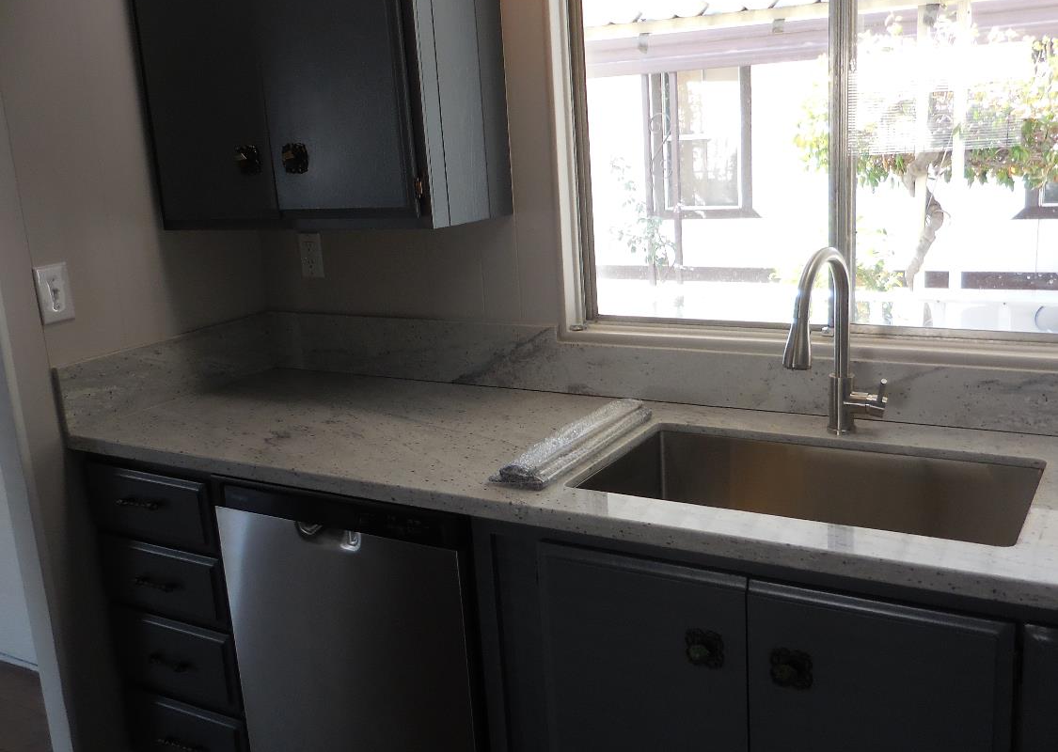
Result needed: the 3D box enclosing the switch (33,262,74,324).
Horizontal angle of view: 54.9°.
[{"bbox_3d":[-1.013,-0.174,2.179,0.013,0.119,0.074,4,16,30],"label":"switch"}]

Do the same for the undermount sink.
[{"bbox_3d":[0.460,0.287,1.717,0.715,0.225,0.405,4,16,30],"label":"undermount sink"}]

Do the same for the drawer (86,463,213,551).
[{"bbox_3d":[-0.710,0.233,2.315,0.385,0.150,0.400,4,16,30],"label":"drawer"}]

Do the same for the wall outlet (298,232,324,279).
[{"bbox_3d":[-0.555,-0.308,2.602,0.071,0.115,0.011,4,16,30],"label":"wall outlet"}]

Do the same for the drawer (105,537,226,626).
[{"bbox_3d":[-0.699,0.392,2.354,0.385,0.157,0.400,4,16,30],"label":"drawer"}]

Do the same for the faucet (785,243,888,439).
[{"bbox_3d":[0.548,-0.051,1.786,0.132,0.355,0.252,4,16,30],"label":"faucet"}]

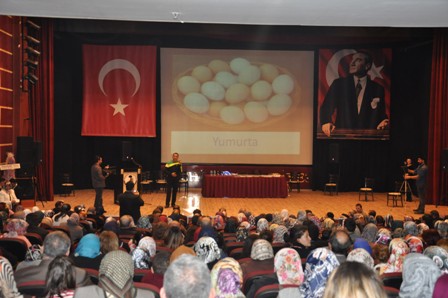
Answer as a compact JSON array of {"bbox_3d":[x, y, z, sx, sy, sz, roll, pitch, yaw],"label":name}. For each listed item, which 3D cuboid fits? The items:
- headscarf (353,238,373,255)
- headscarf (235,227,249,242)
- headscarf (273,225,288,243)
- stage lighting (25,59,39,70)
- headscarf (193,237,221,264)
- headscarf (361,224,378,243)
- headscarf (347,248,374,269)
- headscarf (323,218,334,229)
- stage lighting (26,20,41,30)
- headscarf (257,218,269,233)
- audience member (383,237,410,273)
[{"bbox_3d":[1.437,1.049,6.201,0.200,0.250,0.240,1,0,-9],"label":"headscarf"},{"bbox_3d":[0.253,1.255,8.701,0.200,0.250,0.230,1,0,-3],"label":"headscarf"},{"bbox_3d":[0.765,1.161,8.101,0.205,0.260,0.240,1,0,-3],"label":"headscarf"},{"bbox_3d":[-5.735,-2.520,17.800,0.320,0.320,0.420,3,-21,47],"label":"stage lighting"},{"bbox_3d":[-0.142,0.867,5.001,0.220,0.260,0.250,1,0,0],"label":"headscarf"},{"bbox_3d":[1.875,1.085,7.701,0.210,0.260,0.240,1,0,-9],"label":"headscarf"},{"bbox_3d":[1.050,0.907,4.605,0.220,0.280,0.250,1,2,-3],"label":"headscarf"},{"bbox_3d":[1.738,1.277,9.900,0.220,0.290,0.250,1,2,-3],"label":"headscarf"},{"bbox_3d":[-6.160,-3.993,19.300,0.450,0.340,0.350,16,-9,-43],"label":"stage lighting"},{"bbox_3d":[0.656,1.313,10.201,0.200,0.250,0.240,1,0,-3],"label":"headscarf"},{"bbox_3d":[1.534,1.402,5.518,0.480,1.200,0.650,1,2,-3],"label":"audience member"}]

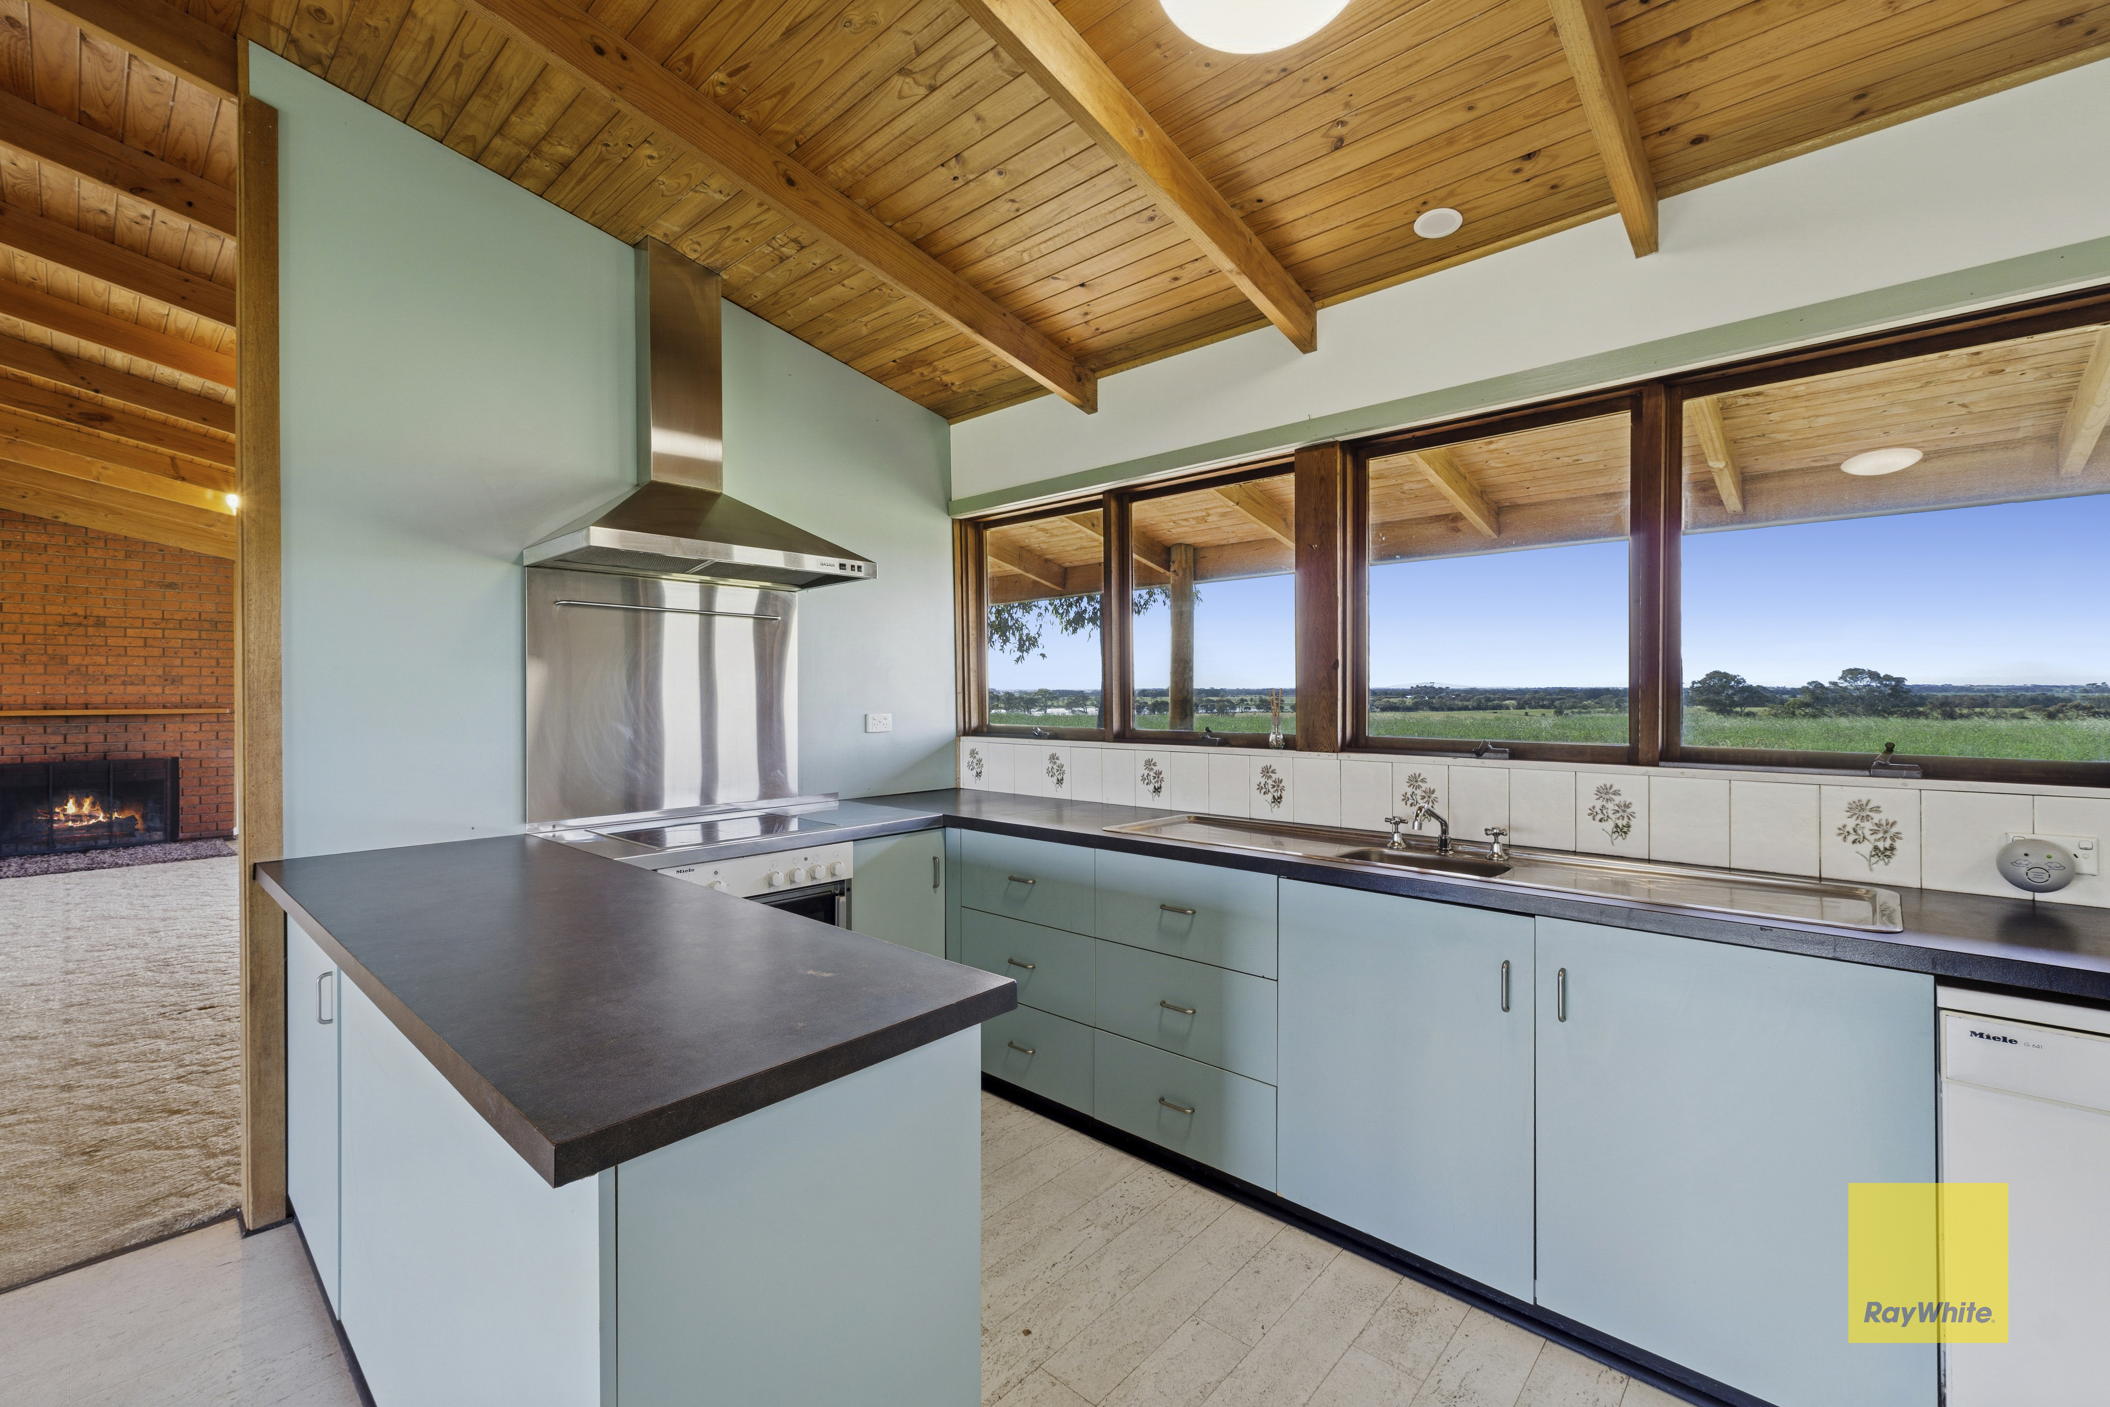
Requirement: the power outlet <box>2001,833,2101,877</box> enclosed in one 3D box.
[{"bbox_3d":[1.870,0.283,1.649,0.114,0.067,0.015,0,1,43],"label":"power outlet"}]

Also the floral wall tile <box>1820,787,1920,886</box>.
[{"bbox_3d":[1.681,0.273,1.814,0.150,0.198,0.009,0,0,43],"label":"floral wall tile"}]

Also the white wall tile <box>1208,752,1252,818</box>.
[{"bbox_3d":[0.567,0.268,2.848,0.150,0.198,0.009,0,0,43],"label":"white wall tile"}]

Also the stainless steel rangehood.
[{"bbox_3d":[-1.053,-0.919,2.708,0.477,1.041,0.900,0,0,42],"label":"stainless steel rangehood"}]

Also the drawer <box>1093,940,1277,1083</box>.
[{"bbox_3d":[0.465,0.790,2.439,0.569,0.254,0.420,0,0,43],"label":"drawer"}]

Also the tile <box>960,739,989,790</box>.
[{"bbox_3d":[-0.328,0.265,3.684,0.149,0.198,0.010,0,1,43],"label":"tile"}]

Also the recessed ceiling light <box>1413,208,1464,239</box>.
[{"bbox_3d":[0.973,-1.211,2.231,0.118,0.018,0.118,0,-10,42],"label":"recessed ceiling light"}]

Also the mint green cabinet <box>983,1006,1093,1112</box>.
[{"bbox_3d":[0.065,1.060,2.896,0.562,0.259,0.510,0,1,43],"label":"mint green cabinet"}]

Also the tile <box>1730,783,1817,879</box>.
[{"bbox_3d":[1.570,0.273,1.918,0.150,0.198,0.009,0,0,43],"label":"tile"}]

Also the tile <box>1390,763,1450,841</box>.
[{"bbox_3d":[1.019,0.271,2.446,0.149,0.198,0.010,0,1,43],"label":"tile"}]

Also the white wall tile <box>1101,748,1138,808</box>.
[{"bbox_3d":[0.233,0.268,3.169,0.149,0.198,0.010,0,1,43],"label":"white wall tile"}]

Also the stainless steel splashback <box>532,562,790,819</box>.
[{"bbox_3d":[-1.226,-0.023,2.867,0.012,0.762,0.886,0,0,42],"label":"stainless steel splashback"}]

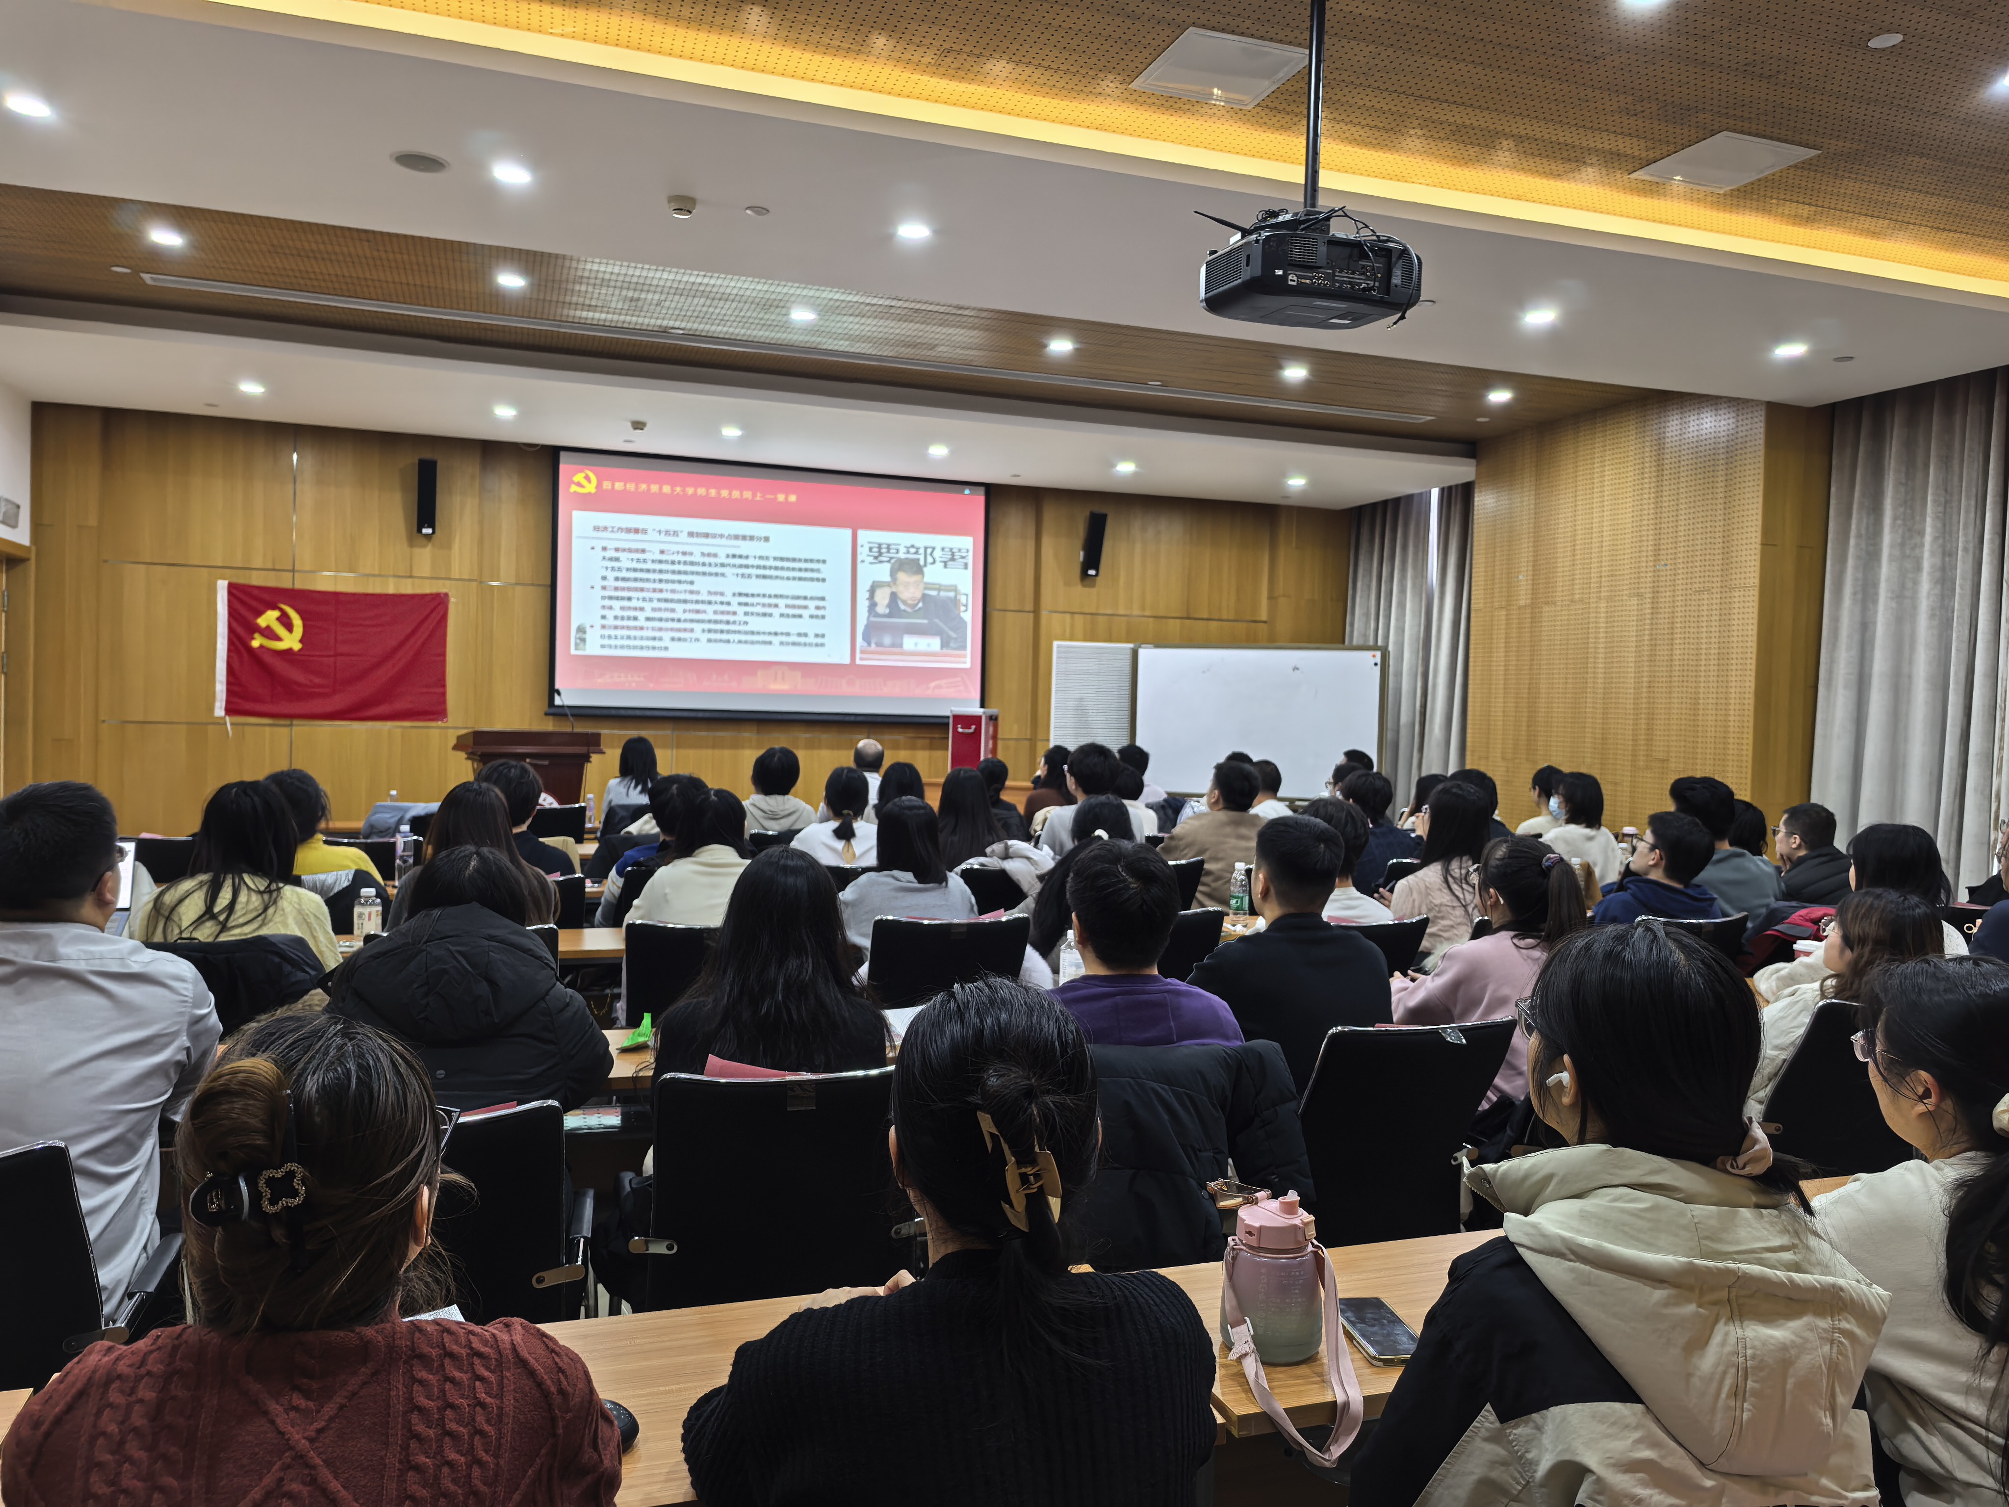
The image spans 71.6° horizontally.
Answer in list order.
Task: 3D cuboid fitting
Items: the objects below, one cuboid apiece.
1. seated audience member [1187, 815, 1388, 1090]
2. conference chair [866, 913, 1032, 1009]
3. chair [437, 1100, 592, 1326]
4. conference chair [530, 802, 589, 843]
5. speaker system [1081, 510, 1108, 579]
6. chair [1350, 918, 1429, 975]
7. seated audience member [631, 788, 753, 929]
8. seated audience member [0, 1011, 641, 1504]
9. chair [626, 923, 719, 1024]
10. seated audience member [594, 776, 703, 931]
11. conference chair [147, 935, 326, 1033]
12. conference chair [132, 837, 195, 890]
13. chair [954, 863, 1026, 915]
[{"bbox_3d":[0.543,0.772,3.250,0.520,1.276,0.740,1,2,-18],"label":"seated audience member"},{"bbox_3d":[-0.231,0.907,4.070,0.570,0.920,0.610,1,2,-19],"label":"conference chair"},{"bbox_3d":[-0.989,0.958,2.207,0.570,0.920,0.610,1,2,-25],"label":"chair"},{"bbox_3d":[-2.489,0.715,7.357,0.570,0.920,0.610,1,2,-21],"label":"conference chair"},{"bbox_3d":[0.977,-2.280,15.213,0.165,0.700,0.160,1,19,-18],"label":"speaker system"},{"bbox_3d":[0.952,0.933,4.339,0.540,0.920,0.580,1,2,-18],"label":"chair"},{"bbox_3d":[-0.915,0.730,4.263,0.470,1.260,0.720,1,2,-19],"label":"seated audience member"},{"bbox_3d":[-0.567,0.819,1.246,0.500,1.296,0.750,1,2,-15],"label":"seated audience member"},{"bbox_3d":[-0.820,0.896,3.917,0.570,0.920,0.610,1,2,-14],"label":"chair"},{"bbox_3d":[-1.250,0.680,5.184,0.520,1.228,0.780,1,2,-19],"label":"seated audience member"},{"bbox_3d":[-2.048,0.890,3.669,0.580,0.910,0.600,1,2,-19],"label":"conference chair"},{"bbox_3d":[-3.371,0.784,5.680,0.540,0.920,0.580,1,2,-18],"label":"conference chair"},{"bbox_3d":[-0.042,0.888,5.743,0.570,0.900,0.580,1,2,-22],"label":"chair"}]

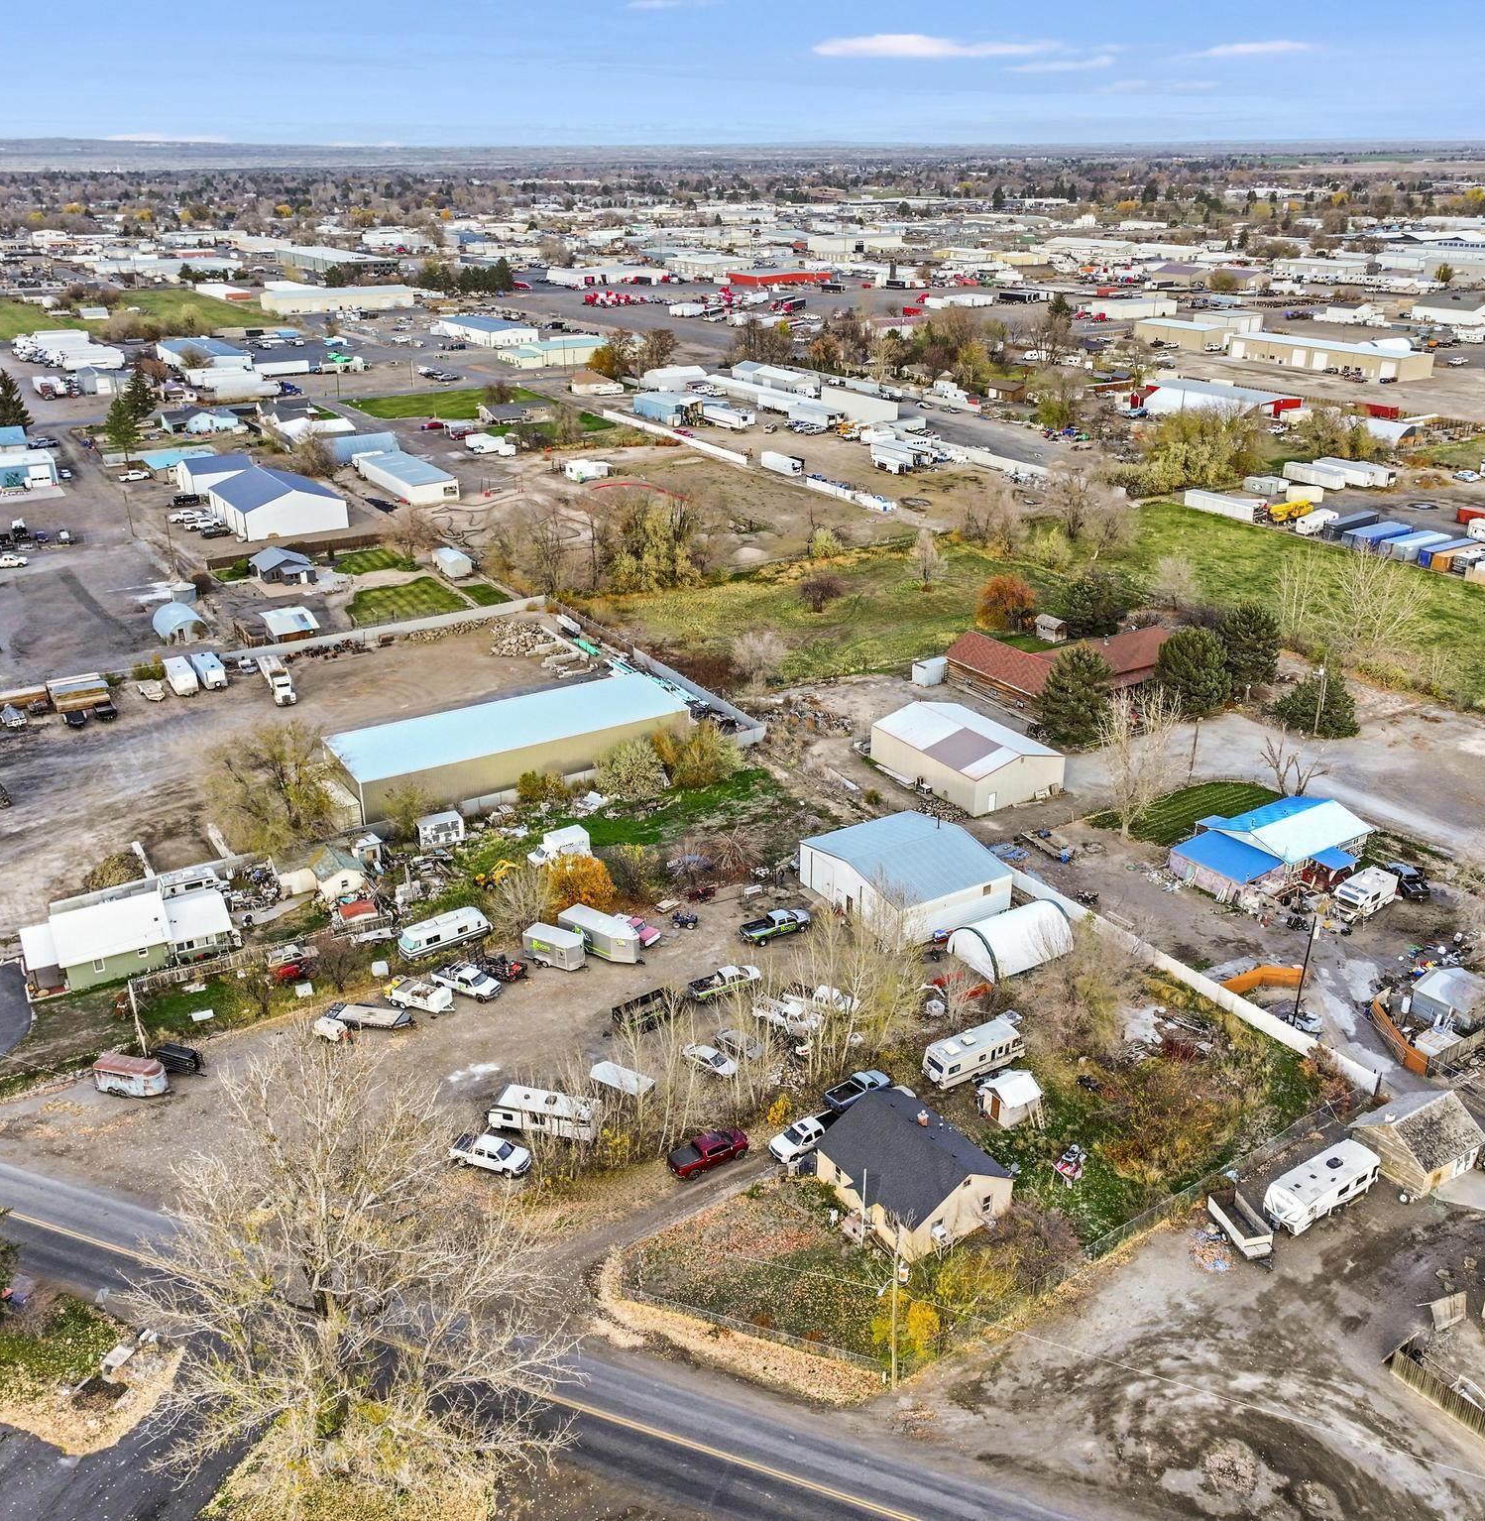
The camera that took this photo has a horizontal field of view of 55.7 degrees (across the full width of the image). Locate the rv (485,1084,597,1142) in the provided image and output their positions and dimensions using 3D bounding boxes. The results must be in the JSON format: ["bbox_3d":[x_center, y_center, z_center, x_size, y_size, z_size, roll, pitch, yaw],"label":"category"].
[{"bbox_3d":[-13.850,25.100,99.410,7.400,2.900,2.450,5,24,11],"label":"rv"}]

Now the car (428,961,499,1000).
[{"bbox_3d":[-22.680,18.260,116.160,6.050,1.920,2.020,13,27,28],"label":"car"}]

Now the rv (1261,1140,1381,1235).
[{"bbox_3d":[37.535,27.825,91.327,8.800,2.900,2.500,-15,28,-31],"label":"rv"}]

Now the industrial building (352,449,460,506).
[{"bbox_3d":[-67.449,-56.924,282.201,9.400,4.300,31.200,-15,28,-30],"label":"industrial building"}]

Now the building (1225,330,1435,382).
[{"bbox_3d":[184.900,-127.967,444.165,16.800,7.200,62.000,-15,28,-30],"label":"building"}]

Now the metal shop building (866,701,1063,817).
[{"bbox_3d":[24.740,-1.010,155.400,12.400,5.550,18.100,-14,27,-28],"label":"metal shop building"}]

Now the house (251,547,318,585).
[{"bbox_3d":[-74.900,-31.835,230.231,8.400,4.200,10.300,-14,28,-29],"label":"house"}]

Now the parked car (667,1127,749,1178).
[{"bbox_3d":[-2.340,26.930,96.470,5.750,1.920,2.020,-15,28,-30],"label":"parked car"}]

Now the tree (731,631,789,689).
[{"bbox_3d":[2.243,-13.189,179.452,7.300,7.000,7.000,0,24,0],"label":"tree"}]

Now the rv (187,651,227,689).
[{"bbox_3d":[-68.830,-11.410,182.150,2.450,3.000,7.700,-14,28,-29],"label":"rv"}]

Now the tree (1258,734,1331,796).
[{"bbox_3d":[57.600,1.490,146.560,7.200,8.600,6.500,0,24,0],"label":"tree"}]

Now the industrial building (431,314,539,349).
[{"bbox_3d":[-92.400,-156.350,510.150,18.200,5.800,48.500,-14,27,-29],"label":"industrial building"}]

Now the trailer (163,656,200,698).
[{"bbox_3d":[-71.065,-10.319,178.143,2.450,2.800,7.000,-15,28,-30],"label":"trailer"}]

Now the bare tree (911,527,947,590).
[{"bbox_3d":[28.842,-30.953,216.722,5.200,9.500,5.200,0,24,0],"label":"bare tree"}]

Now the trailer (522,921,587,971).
[{"bbox_3d":[-15.800,16.250,120.110,5.500,2.750,2.150,14,27,28],"label":"trailer"}]

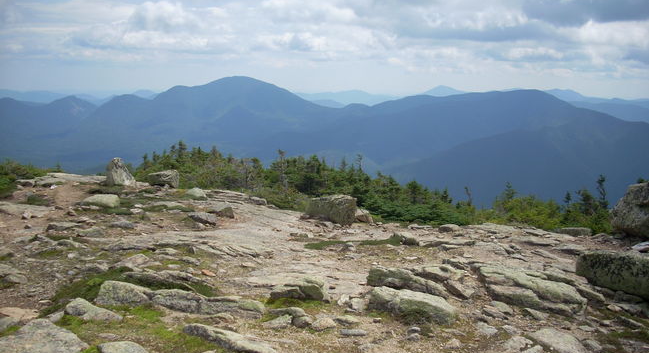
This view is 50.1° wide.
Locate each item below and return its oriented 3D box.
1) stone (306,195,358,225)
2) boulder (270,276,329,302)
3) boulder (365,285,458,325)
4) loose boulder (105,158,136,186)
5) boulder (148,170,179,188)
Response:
[{"bbox_3d":[0.100,0.561,11.861,0.889,0.510,0.578,4,9,28],"label":"stone"},{"bbox_3d":[-0.244,1.100,6.832,0.557,0.189,0.446,1,8,10],"label":"boulder"},{"bbox_3d":[0.772,1.147,6.203,0.803,0.264,0.442,4,9,28],"label":"boulder"},{"bbox_3d":[-4.607,-0.114,15.677,0.675,0.624,0.506,0,8,0],"label":"loose boulder"},{"bbox_3d":[-3.600,0.043,15.428,0.666,0.380,0.533,2,8,15],"label":"boulder"}]

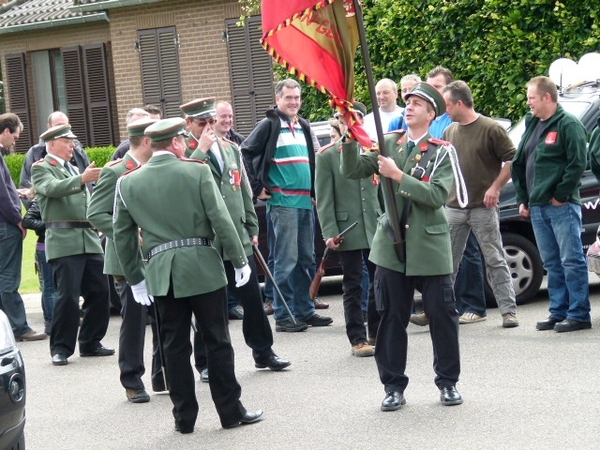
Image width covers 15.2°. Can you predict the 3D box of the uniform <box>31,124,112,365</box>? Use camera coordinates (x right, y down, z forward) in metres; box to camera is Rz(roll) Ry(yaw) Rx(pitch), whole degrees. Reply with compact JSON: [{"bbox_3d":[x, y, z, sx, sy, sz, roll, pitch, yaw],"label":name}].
[{"bbox_3d":[-1.660,0.143,16.550,0.550,1.750,0.540,0,6,45],"label":"uniform"}]

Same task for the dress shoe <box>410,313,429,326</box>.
[{"bbox_3d":[0.887,0.667,16.738,0.110,0.115,0.300,-4,5,8],"label":"dress shoe"}]

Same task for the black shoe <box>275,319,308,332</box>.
[{"bbox_3d":[-0.065,0.734,16.833,0.290,0.110,0.110,-2,5,30],"label":"black shoe"}]

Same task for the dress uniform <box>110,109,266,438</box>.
[{"bbox_3d":[-0.663,0.262,12.984,0.680,1.810,0.440,-3,5,22],"label":"dress uniform"}]

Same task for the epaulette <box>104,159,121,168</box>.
[{"bbox_3d":[-1.179,-0.389,14.250,0.060,0.030,0.140,-1,22,40],"label":"epaulette"}]

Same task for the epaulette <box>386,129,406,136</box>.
[{"bbox_3d":[0.547,-0.530,12.900,0.140,0.030,0.060,-14,9,20],"label":"epaulette"}]

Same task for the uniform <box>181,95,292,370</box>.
[{"bbox_3d":[-0.446,0.077,14.882,0.560,1.860,0.460,-8,5,-33],"label":"uniform"}]

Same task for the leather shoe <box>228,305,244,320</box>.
[{"bbox_3d":[-0.492,0.689,17.859,0.295,0.110,0.110,-1,6,40],"label":"leather shoe"}]

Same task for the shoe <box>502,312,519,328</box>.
[{"bbox_3d":[1.516,0.670,16.294,0.110,0.115,0.295,-6,5,-8],"label":"shoe"}]

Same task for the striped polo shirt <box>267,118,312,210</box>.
[{"bbox_3d":[-0.075,-0.460,16.850,0.500,0.720,0.320,-7,5,-25],"label":"striped polo shirt"}]

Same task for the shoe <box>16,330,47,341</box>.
[{"bbox_3d":[-2.174,0.870,18.135,0.290,0.110,0.110,-5,4,0],"label":"shoe"}]

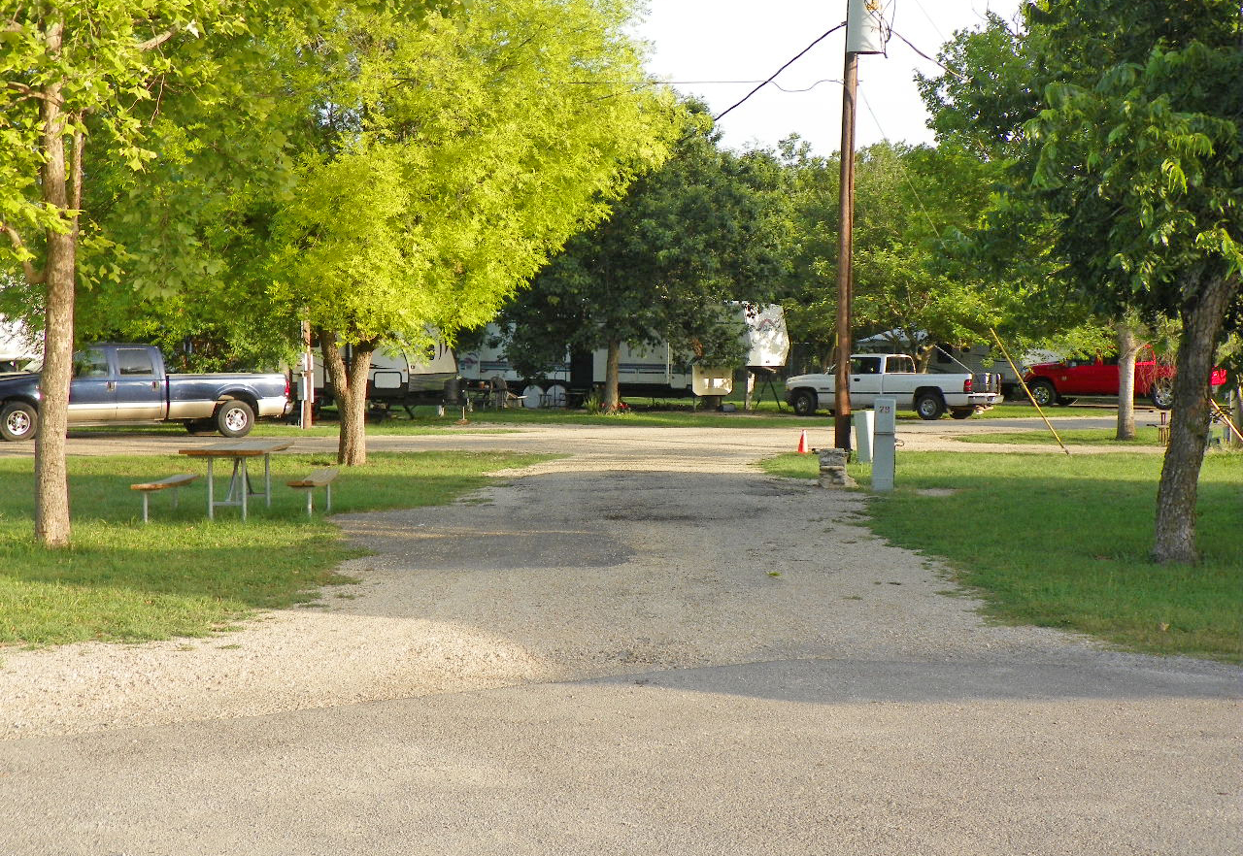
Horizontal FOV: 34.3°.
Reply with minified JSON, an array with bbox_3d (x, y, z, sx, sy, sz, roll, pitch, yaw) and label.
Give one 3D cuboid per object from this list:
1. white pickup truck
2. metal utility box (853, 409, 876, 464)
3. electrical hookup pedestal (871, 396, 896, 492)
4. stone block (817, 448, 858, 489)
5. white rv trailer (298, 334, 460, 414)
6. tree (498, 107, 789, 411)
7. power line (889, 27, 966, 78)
[{"bbox_3d":[7.518,-1.199,55.294,5.700,1.870,2.020,1,2,30],"label":"white pickup truck"},{"bbox_3d":[4.024,0.127,33.228,0.250,0.860,0.250,-2,2,30],"label":"metal utility box"},{"bbox_3d":[3.410,0.209,26.226,0.270,1.230,0.220,0,2,11],"label":"electrical hookup pedestal"},{"bbox_3d":[2.895,0.534,27.039,0.520,0.520,0.450,0,2,7],"label":"stone block"},{"bbox_3d":[-8.181,-1.905,57.577,7.000,3.100,2.440,1,2,27],"label":"white rv trailer"},{"bbox_3d":[0.589,-4.923,59.357,8.200,9.000,7.600,0,2,0],"label":"tree"},{"bbox_3d":[5.302,-6.466,34.582,0.080,0.600,4.000,1,2,30],"label":"power line"}]

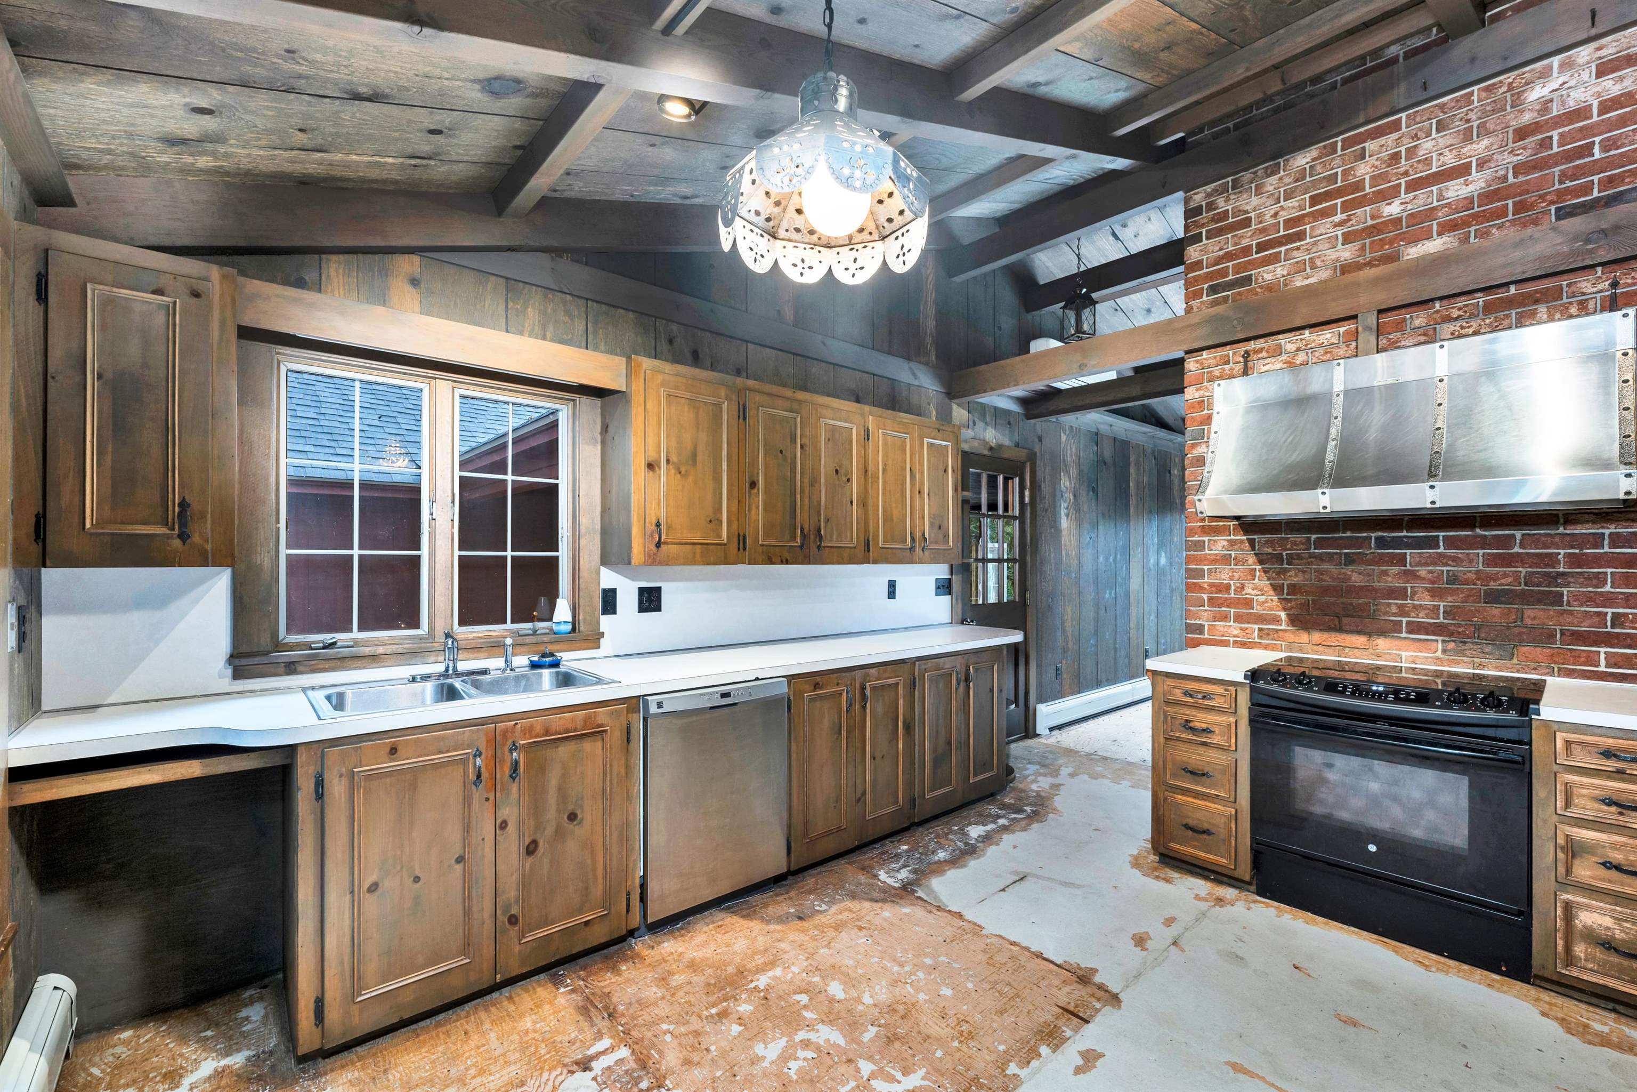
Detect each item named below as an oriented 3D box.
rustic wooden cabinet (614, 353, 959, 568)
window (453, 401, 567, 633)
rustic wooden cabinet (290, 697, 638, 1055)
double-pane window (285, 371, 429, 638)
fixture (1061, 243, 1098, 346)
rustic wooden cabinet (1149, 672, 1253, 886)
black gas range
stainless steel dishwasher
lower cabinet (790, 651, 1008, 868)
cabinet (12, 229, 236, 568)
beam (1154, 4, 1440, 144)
[{"bbox_3d":[-0.042,-0.314,3.424,2.055,0.813,0.305,1,-1,-41],"label":"rustic wooden cabinet"},{"bbox_3d":[-1.189,-0.118,2.651,0.405,0.880,0.070,1,-1,-41],"label":"window"},{"bbox_3d":[-1.156,0.903,2.218,0.910,0.804,0.620,1,-1,-41],"label":"rustic wooden cabinet"},{"bbox_3d":[-1.563,-0.131,2.323,0.410,0.885,0.070,1,-1,-41],"label":"double-pane window"},{"bbox_3d":[1.630,-1.598,4.269,0.180,0.635,0.180,1,-1,-41],"label":"fixture"},{"bbox_3d":[1.786,0.954,3.026,0.560,0.820,0.380,1,-1,-41],"label":"rustic wooden cabinet"},{"bbox_3d":[2.176,0.920,2.590,0.630,0.905,0.765,1,-1,-41],"label":"black gas range"},{"bbox_3d":[-0.545,0.914,2.728,0.610,0.802,0.600,1,-1,-41],"label":"stainless steel dishwasher"},{"bbox_3d":[0.244,0.934,3.446,1.505,0.808,0.620,1,-1,-41],"label":"lower cabinet"},{"bbox_3d":[-1.841,-0.354,1.846,0.402,0.823,0.305,1,-1,-41],"label":"cabinet"},{"bbox_3d":[2.083,-2.109,3.117,0.090,0.130,1.030,1,-1,-41],"label":"beam"}]

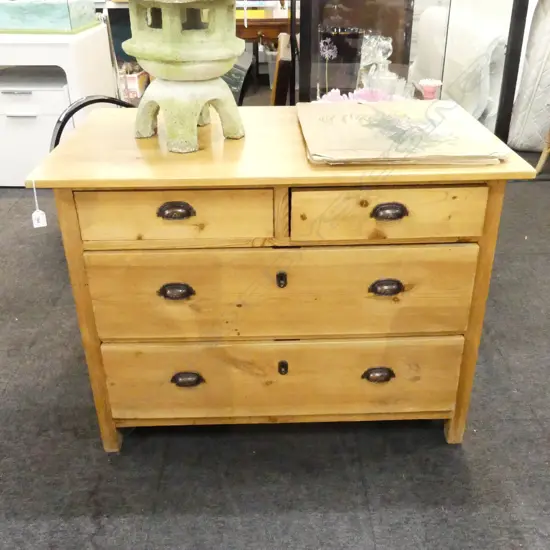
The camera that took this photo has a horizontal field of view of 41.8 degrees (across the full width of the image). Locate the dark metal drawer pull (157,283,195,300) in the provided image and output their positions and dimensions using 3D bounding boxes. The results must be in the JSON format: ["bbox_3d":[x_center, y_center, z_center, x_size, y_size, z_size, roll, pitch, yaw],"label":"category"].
[{"bbox_3d":[-0.232,0.039,1.681,0.089,0.038,0.023,-1,30,0],"label":"dark metal drawer pull"}]

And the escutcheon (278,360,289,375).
[{"bbox_3d":[0.022,0.234,1.808,0.024,0.043,0.004,-1,30,0],"label":"escutcheon"}]

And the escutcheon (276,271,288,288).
[{"bbox_3d":[0.018,0.014,1.789,0.026,0.047,0.005,-1,30,0],"label":"escutcheon"}]

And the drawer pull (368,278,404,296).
[{"bbox_3d":[0.262,0.029,1.681,0.089,0.038,0.023,-1,30,0],"label":"drawer pull"}]

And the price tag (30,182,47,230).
[{"bbox_3d":[-0.522,-0.154,1.579,0.031,0.114,0.006,-1,30,0],"label":"price tag"}]

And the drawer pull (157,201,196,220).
[{"bbox_3d":[-0.218,-0.141,1.583,0.089,0.038,0.023,-1,30,0],"label":"drawer pull"}]

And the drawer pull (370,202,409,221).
[{"bbox_3d":[0.268,-0.146,1.675,0.090,0.035,0.023,-1,30,0],"label":"drawer pull"}]

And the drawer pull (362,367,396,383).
[{"bbox_3d":[0.262,0.252,1.810,0.089,0.038,0.023,-1,30,0],"label":"drawer pull"}]

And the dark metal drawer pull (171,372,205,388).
[{"bbox_3d":[-0.219,0.264,1.812,0.089,0.038,0.023,-1,30,0],"label":"dark metal drawer pull"}]

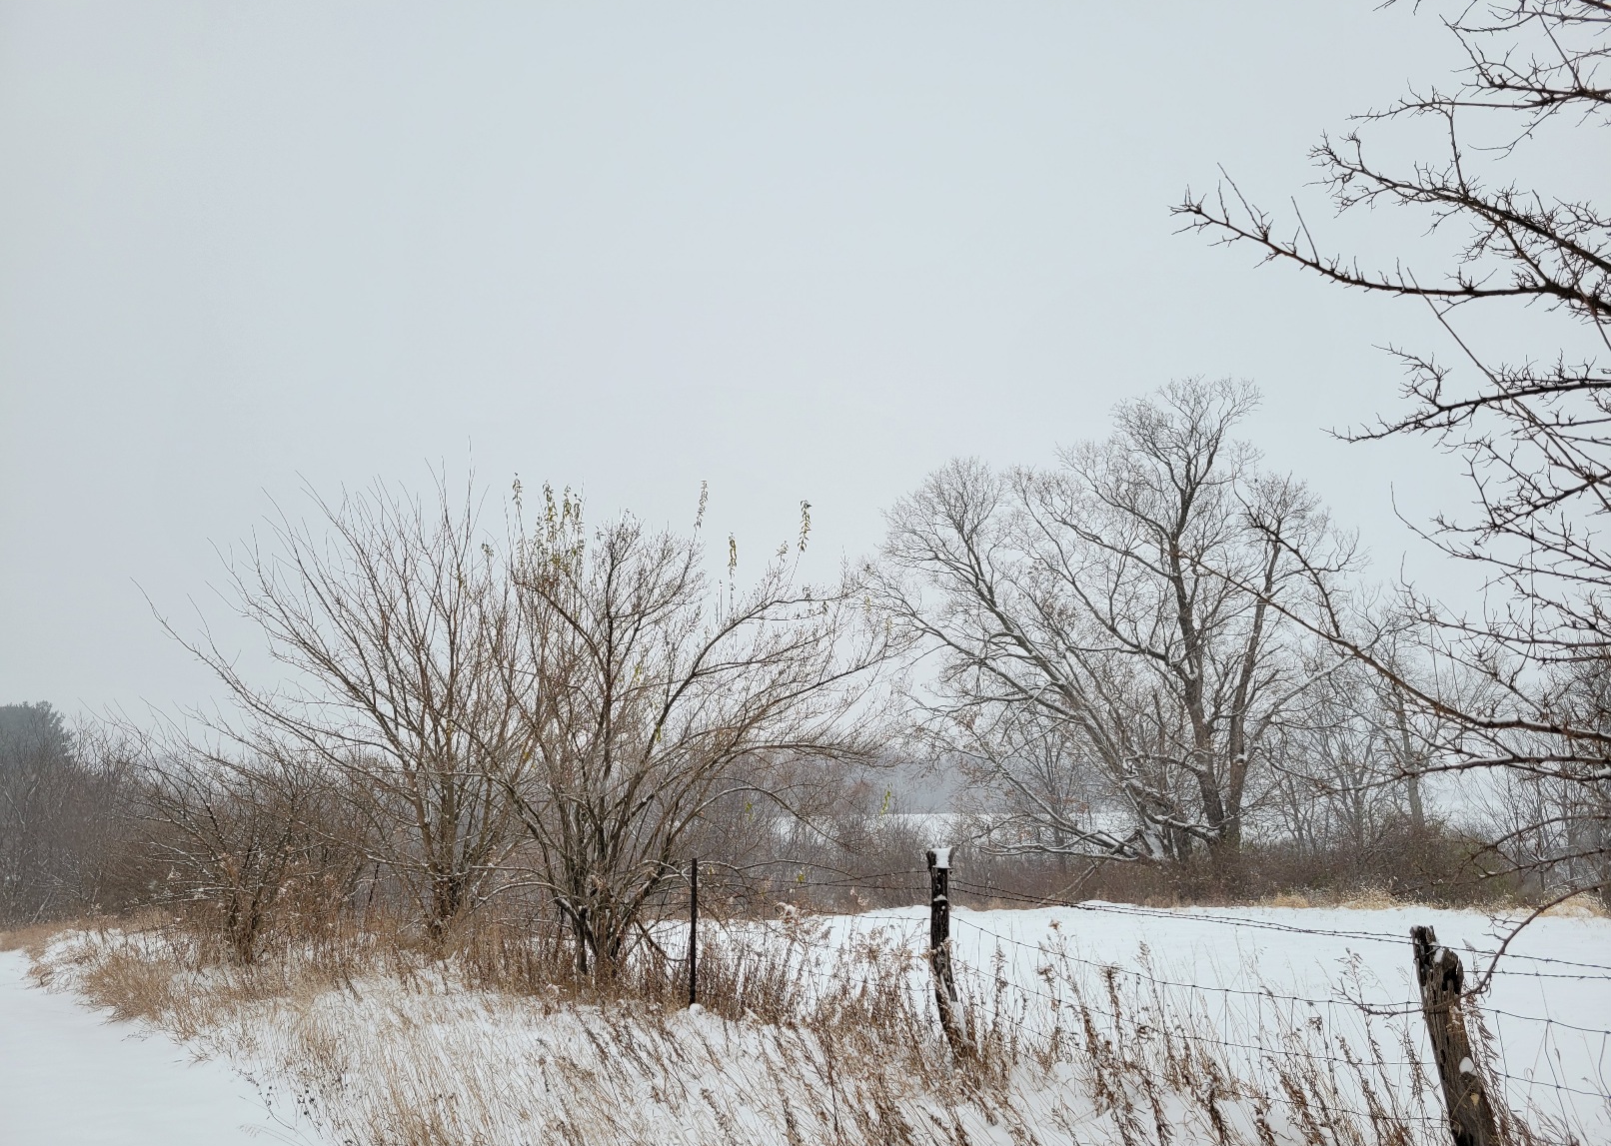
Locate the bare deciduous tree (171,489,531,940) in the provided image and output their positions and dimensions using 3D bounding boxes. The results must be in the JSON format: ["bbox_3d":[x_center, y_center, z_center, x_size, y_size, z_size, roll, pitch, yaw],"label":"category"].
[{"bbox_3d":[-5.596,1.572,14.802,4.360,5.760,4.010,0,-10,0],"label":"bare deciduous tree"}]

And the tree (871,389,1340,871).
[{"bbox_3d":[8.090,1.429,31.681,12.070,13.560,10.620,0,-10,0],"label":"tree"}]

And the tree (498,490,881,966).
[{"bbox_3d":[-1.017,1.389,10.991,3.530,4.490,3.360,0,-10,0],"label":"tree"}]

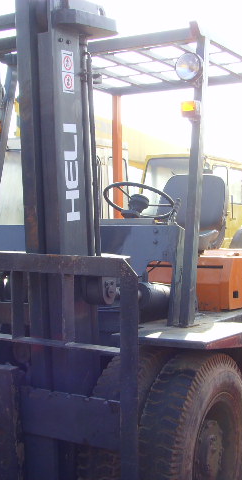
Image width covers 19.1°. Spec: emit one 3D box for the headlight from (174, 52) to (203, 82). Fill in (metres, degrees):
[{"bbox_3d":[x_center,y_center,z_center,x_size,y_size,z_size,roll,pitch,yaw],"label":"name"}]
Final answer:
[{"bbox_3d":[0.357,-0.886,3.706,0.145,0.145,0.090,1,1,30],"label":"headlight"}]

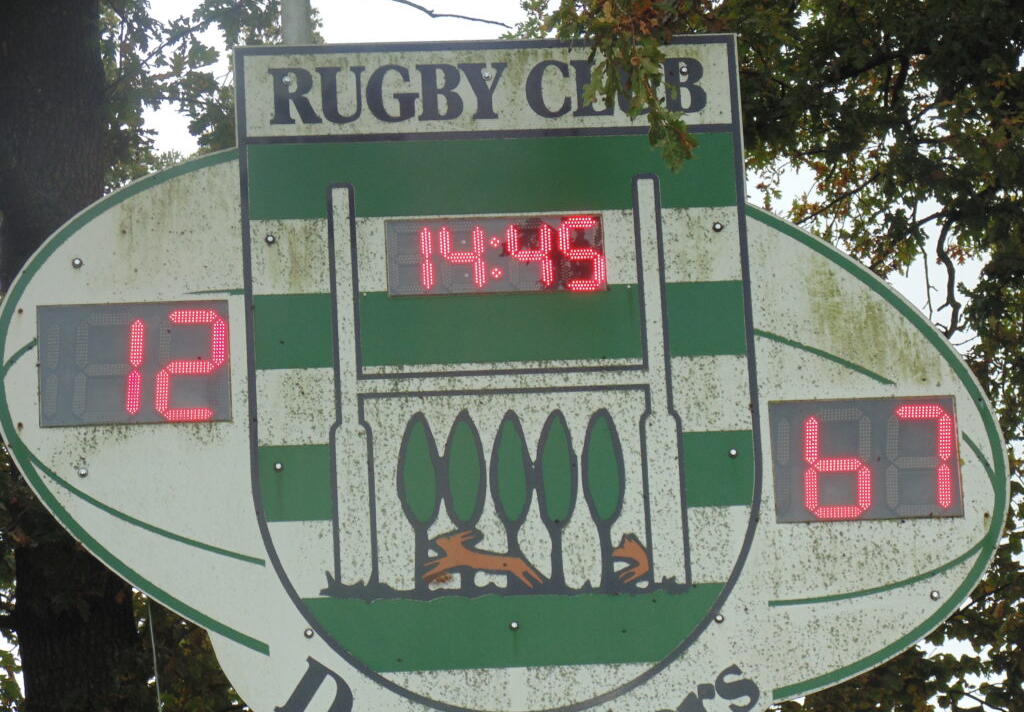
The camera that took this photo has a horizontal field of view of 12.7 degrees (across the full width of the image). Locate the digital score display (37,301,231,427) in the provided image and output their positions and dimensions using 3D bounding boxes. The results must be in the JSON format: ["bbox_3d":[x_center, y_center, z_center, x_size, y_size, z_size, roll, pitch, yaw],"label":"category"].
[{"bbox_3d":[-0.958,0.027,11.642,0.485,0.321,0.060,-2,-14,-5],"label":"digital score display"}]

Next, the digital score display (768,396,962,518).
[{"bbox_3d":[0.902,0.271,11.723,0.485,0.322,0.060,-2,-14,-5],"label":"digital score display"}]

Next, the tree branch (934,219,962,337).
[{"bbox_3d":[1.714,-0.308,18.000,0.110,0.463,0.140,-2,-14,-5],"label":"tree branch"}]

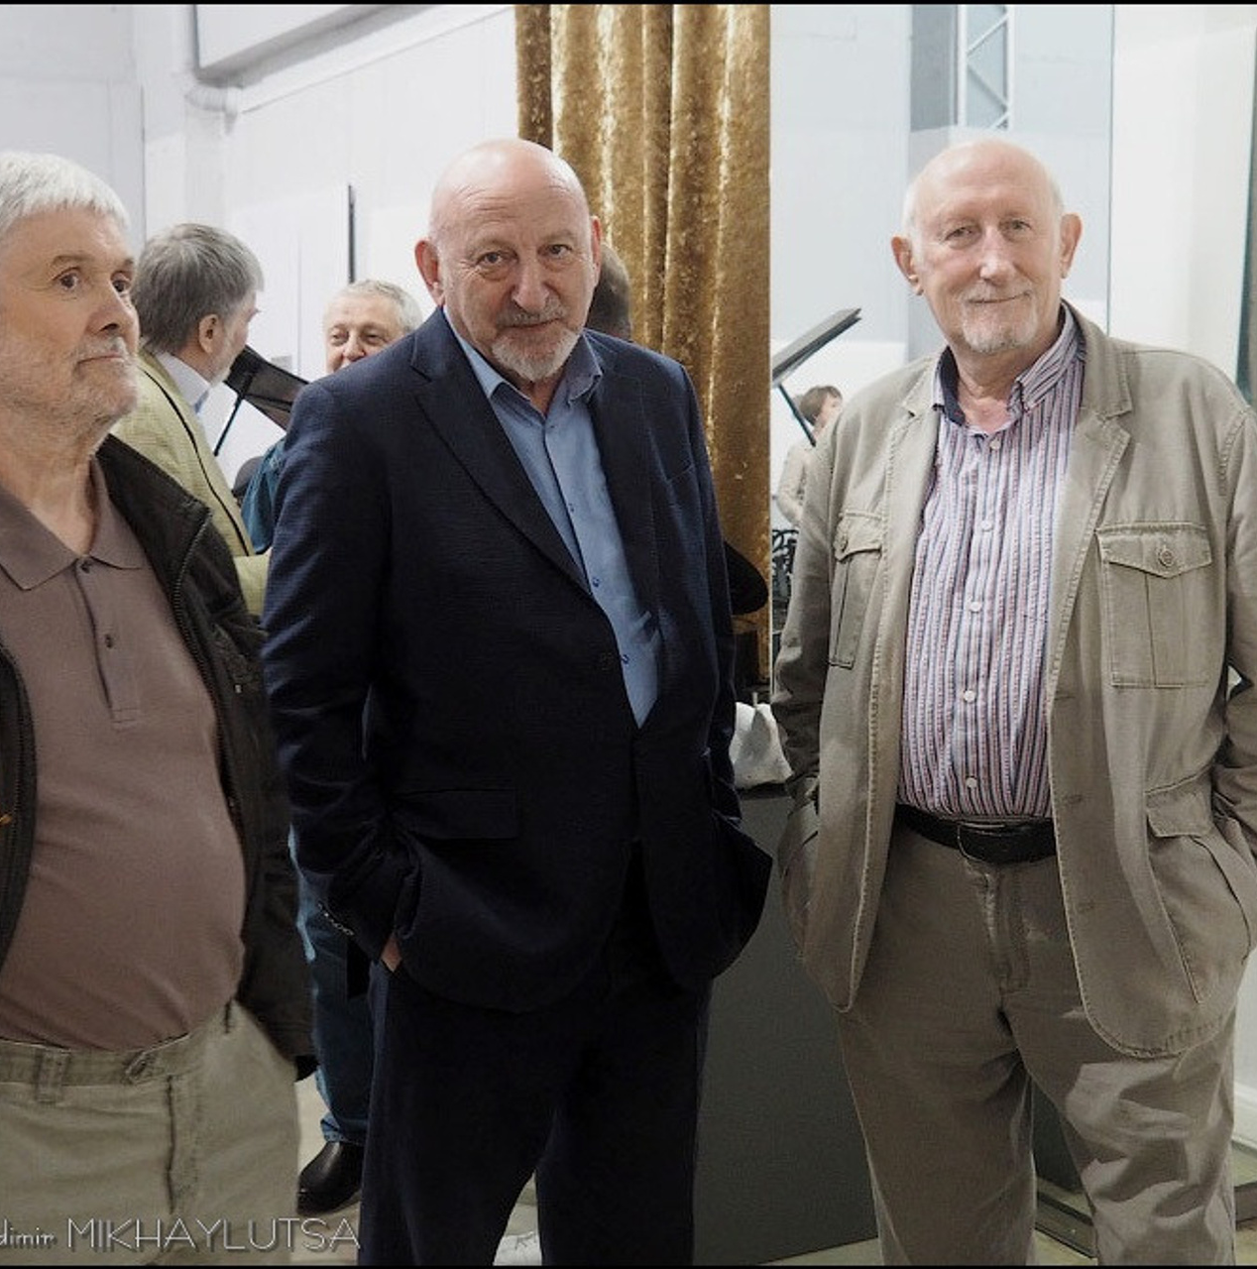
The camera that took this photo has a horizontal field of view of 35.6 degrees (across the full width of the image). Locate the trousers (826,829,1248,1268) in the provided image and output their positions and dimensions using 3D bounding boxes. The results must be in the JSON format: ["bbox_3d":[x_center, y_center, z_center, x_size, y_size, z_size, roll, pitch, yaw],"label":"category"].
[{"bbox_3d":[0.470,0.685,2.230,0.450,1.040,0.320,2,6,21],"label":"trousers"}]

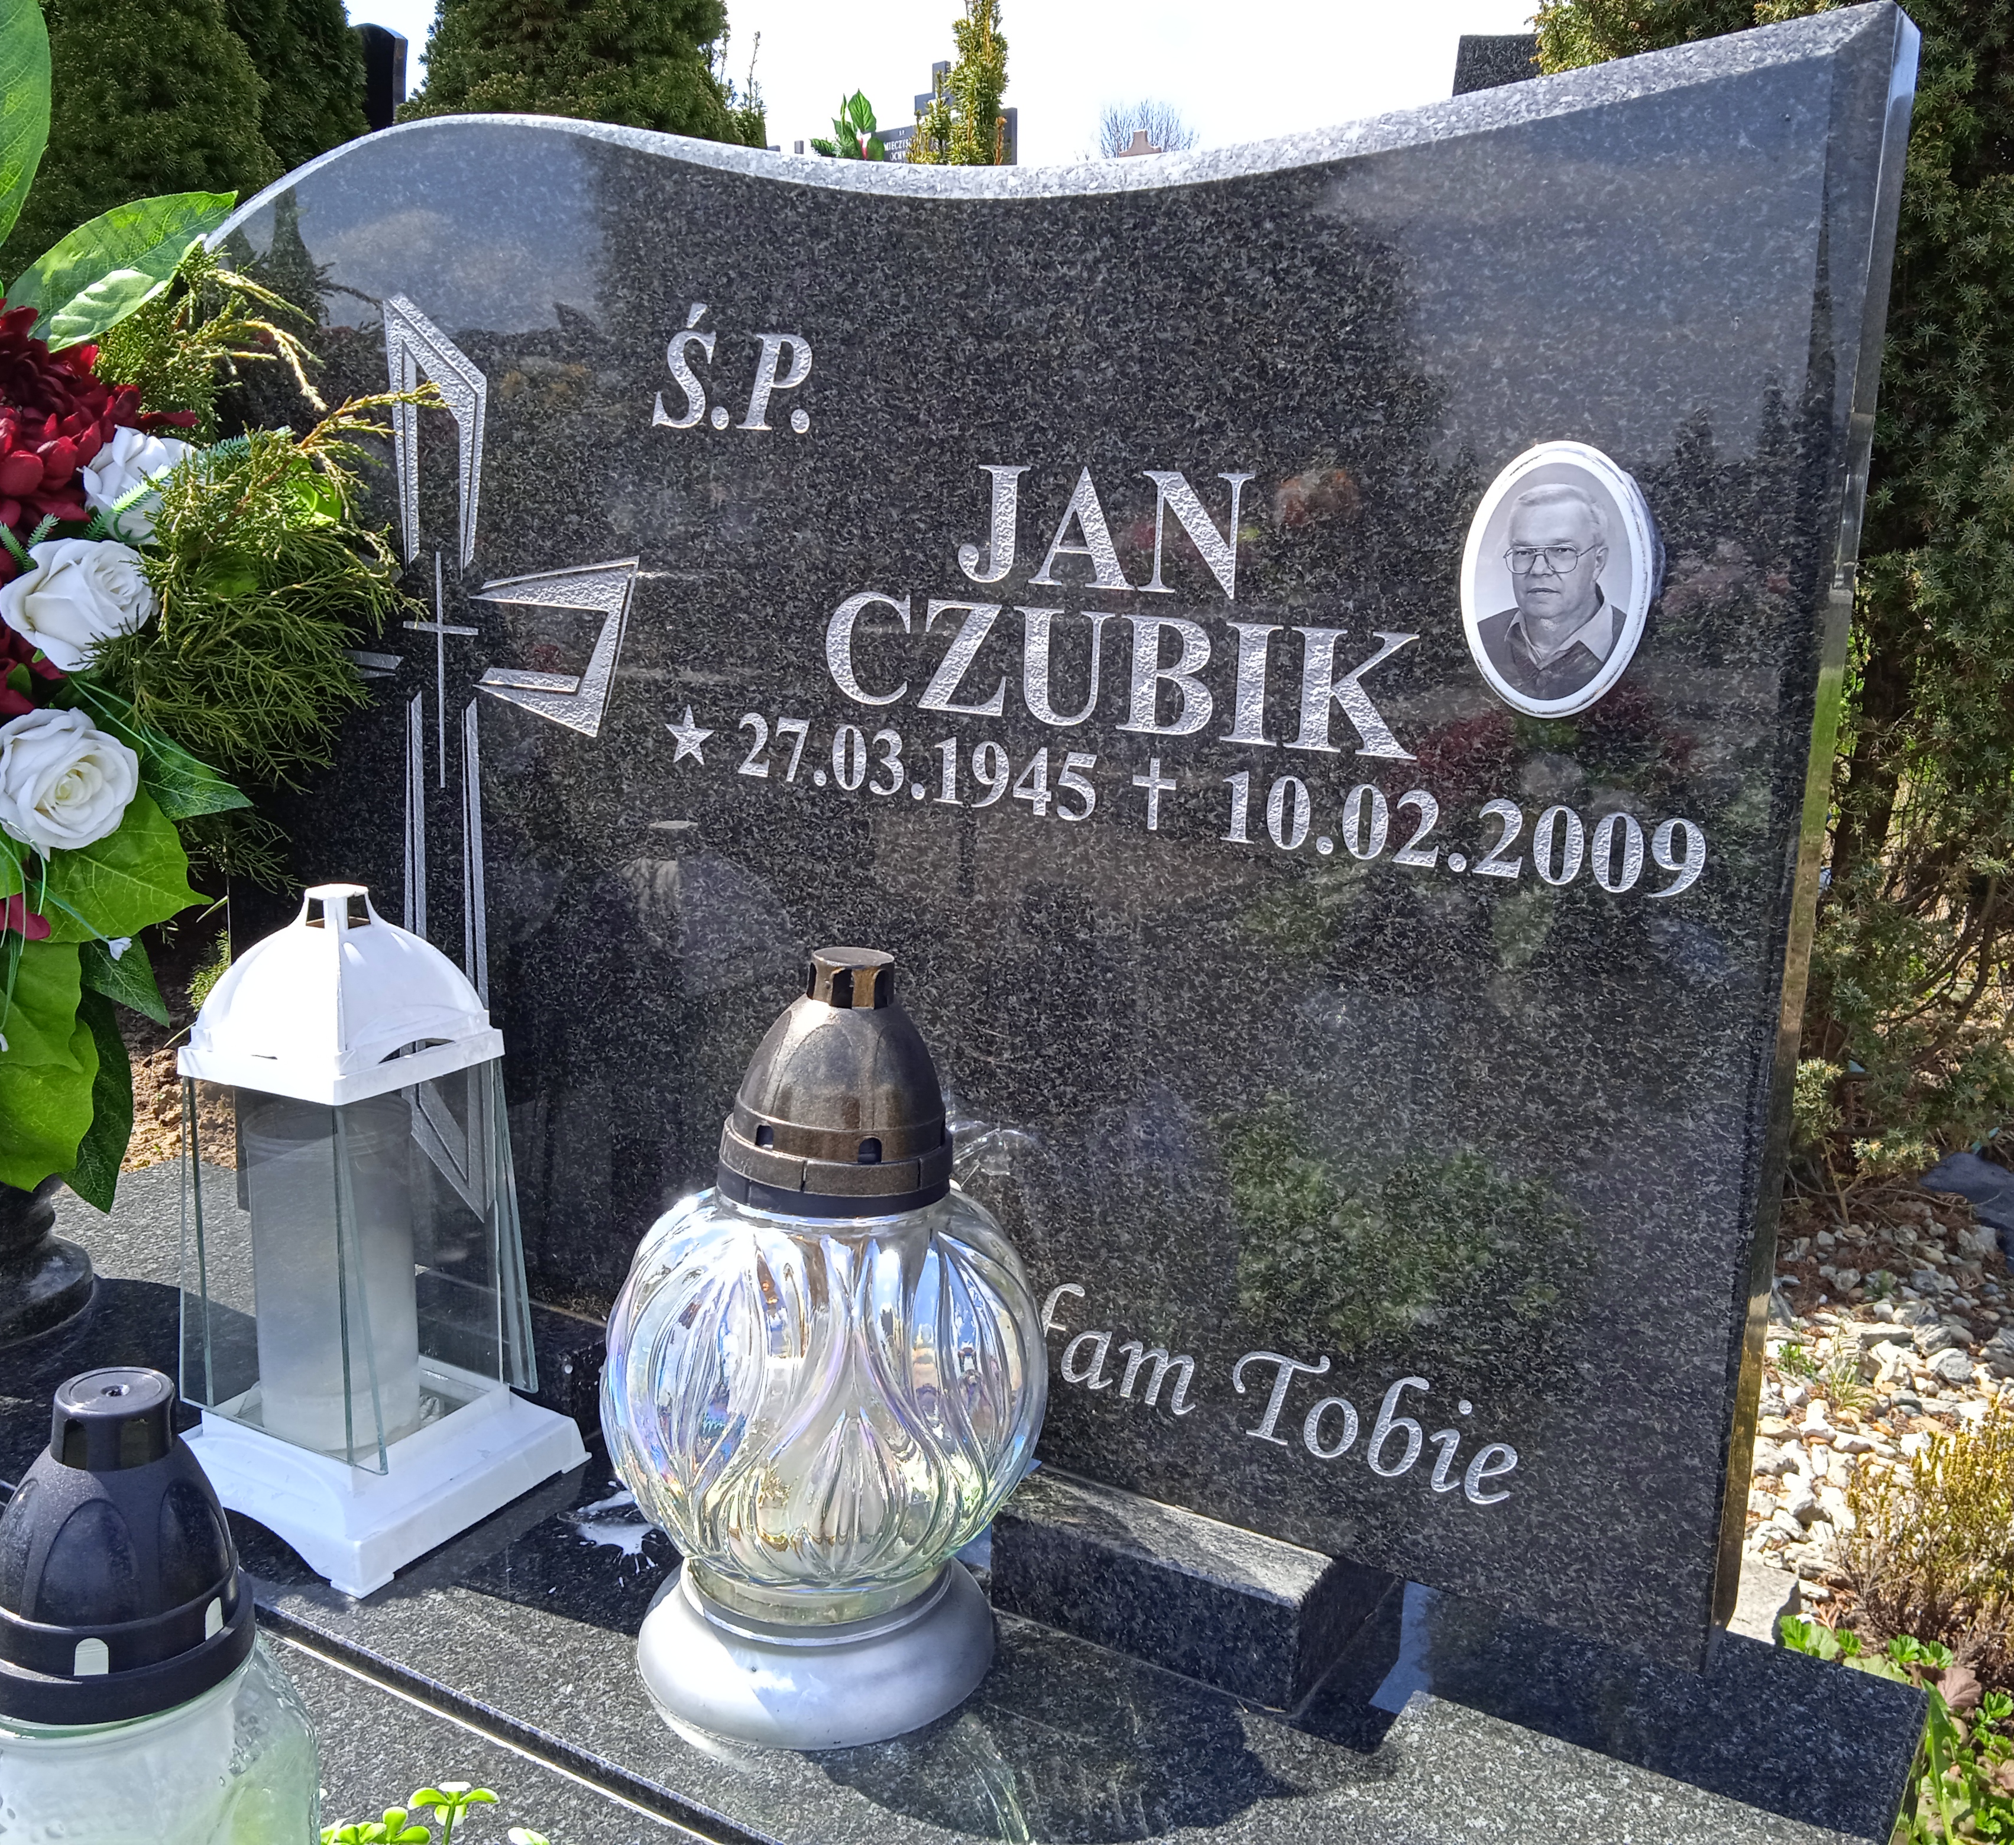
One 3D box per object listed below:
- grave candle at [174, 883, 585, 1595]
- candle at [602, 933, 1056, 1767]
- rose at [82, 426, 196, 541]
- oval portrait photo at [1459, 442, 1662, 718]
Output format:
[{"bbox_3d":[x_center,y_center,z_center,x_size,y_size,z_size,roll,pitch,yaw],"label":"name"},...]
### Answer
[{"bbox_3d":[-0.362,0.151,1.097,0.178,0.343,0.178,8,13,26],"label":"grave candle"},{"bbox_3d":[-0.085,0.187,0.954,0.211,0.349,0.211,2,12,0],"label":"candle"},{"bbox_3d":[-0.522,-0.265,1.200,0.070,0.066,0.062,-2,-15,-20],"label":"rose"},{"bbox_3d":[0.233,-0.144,0.838,0.080,0.114,0.012,9,14,30],"label":"oval portrait photo"}]

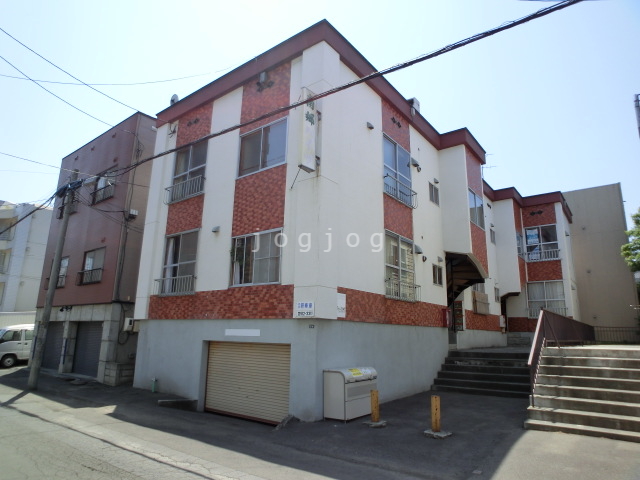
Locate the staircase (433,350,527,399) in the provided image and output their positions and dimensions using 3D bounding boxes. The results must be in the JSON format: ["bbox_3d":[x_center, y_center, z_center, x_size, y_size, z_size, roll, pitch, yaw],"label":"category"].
[{"bbox_3d":[4.787,3.793,11.083,2.800,1.050,1.500,-8,-17,34],"label":"staircase"}]

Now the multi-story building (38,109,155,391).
[{"bbox_3d":[-6.778,1.115,17.930,6.700,9.200,8.000,-9,-17,36],"label":"multi-story building"}]

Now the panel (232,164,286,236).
[{"bbox_3d":[-1.550,-0.951,9.818,1.840,1.610,0.100,-9,-16,37],"label":"panel"}]

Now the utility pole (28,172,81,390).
[{"bbox_3d":[-7.640,0.943,11.178,0.250,6.300,0.250,-9,-17,36],"label":"utility pole"}]

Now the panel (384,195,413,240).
[{"bbox_3d":[2.222,-0.610,11.027,0.080,0.978,1.788,-9,-16,37],"label":"panel"}]

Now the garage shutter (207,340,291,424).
[{"bbox_3d":[-1.613,3.152,8.664,2.820,1.620,0.080,-9,-16,37],"label":"garage shutter"}]

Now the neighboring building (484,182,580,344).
[{"bbox_3d":[11.399,1.817,20.959,3.840,7.590,6.840,-9,-16,37],"label":"neighboring building"}]

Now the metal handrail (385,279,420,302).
[{"bbox_3d":[2.288,1.405,10.596,0.220,0.460,1.780,-10,-18,38],"label":"metal handrail"}]

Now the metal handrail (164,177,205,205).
[{"bbox_3d":[-4.016,-1.438,11.485,1.780,0.480,0.220,-9,-17,36],"label":"metal handrail"}]

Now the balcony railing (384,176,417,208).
[{"bbox_3d":[2.351,-1.317,11.112,0.192,0.492,1.806,-9,-16,37],"label":"balcony railing"}]

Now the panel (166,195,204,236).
[{"bbox_3d":[-3.838,-0.684,11.127,1.770,0.960,0.080,-9,-16,37],"label":"panel"}]

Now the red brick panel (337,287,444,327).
[{"bbox_3d":[2.251,1.968,10.546,0.080,0.684,6.246,-9,-16,37],"label":"red brick panel"}]

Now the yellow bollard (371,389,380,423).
[{"bbox_3d":[1.034,3.098,7.244,0.141,0.544,0.141,-9,-16,37],"label":"yellow bollard"}]

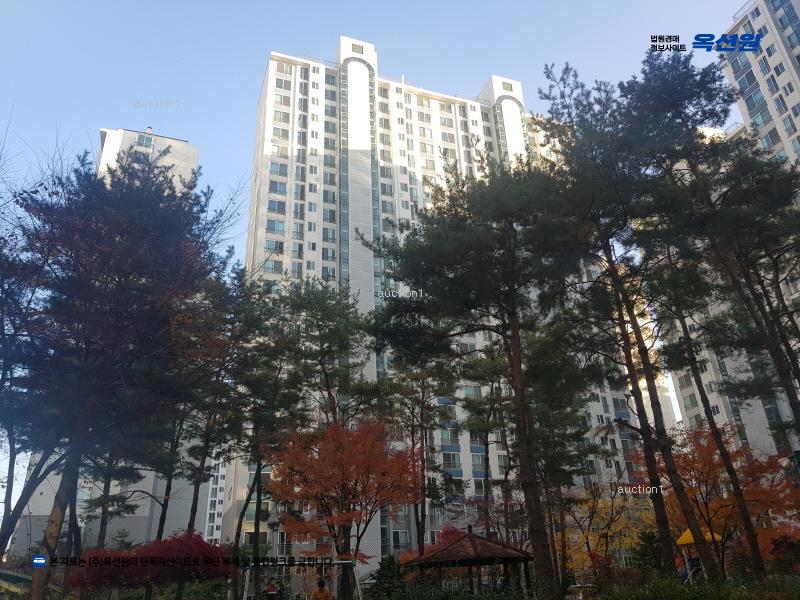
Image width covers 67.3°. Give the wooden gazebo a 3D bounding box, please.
[{"bbox_3d":[2.650,10.144,22.131,3.500,3.350,3.500,20,-33,-39],"label":"wooden gazebo"}]

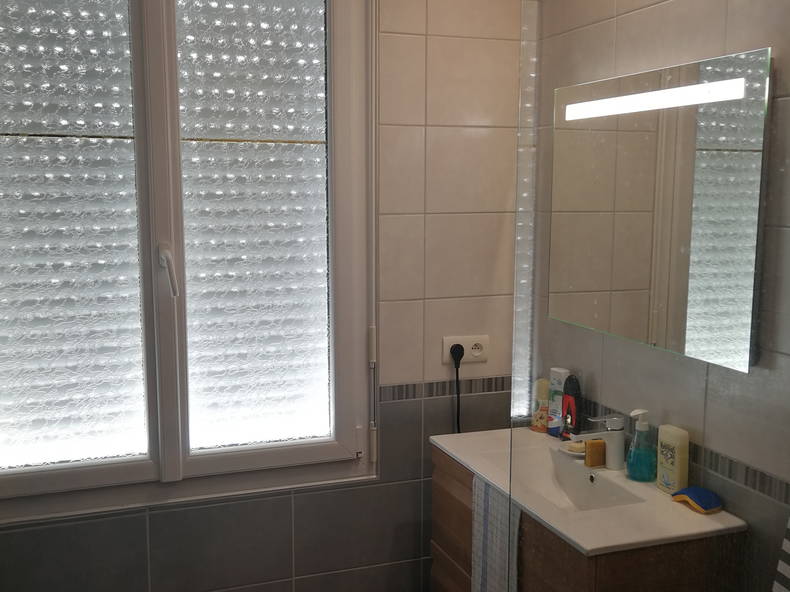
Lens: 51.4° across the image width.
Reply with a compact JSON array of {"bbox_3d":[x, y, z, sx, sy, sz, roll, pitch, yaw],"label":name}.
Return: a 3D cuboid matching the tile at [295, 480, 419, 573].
[{"bbox_3d":[-0.106,0.690,2.452,0.400,0.253,0.010,-3,8,-20],"label":"tile"}]

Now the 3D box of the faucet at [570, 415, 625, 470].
[{"bbox_3d":[0.516,0.372,2.080,0.152,0.138,0.048,-3,8,-20],"label":"faucet"}]

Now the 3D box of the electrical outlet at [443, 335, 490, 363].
[{"bbox_3d":[0.213,0.160,2.486,0.148,0.081,0.015,-3,8,-20],"label":"electrical outlet"}]

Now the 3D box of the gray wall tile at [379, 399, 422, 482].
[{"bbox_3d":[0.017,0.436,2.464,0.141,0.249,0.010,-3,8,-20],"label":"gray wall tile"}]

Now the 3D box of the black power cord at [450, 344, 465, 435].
[{"bbox_3d":[0.186,0.279,2.470,0.042,0.275,0.045,-3,8,-20],"label":"black power cord"}]

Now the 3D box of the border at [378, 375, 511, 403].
[{"bbox_3d":[0.172,0.282,2.501,0.470,0.048,0.010,-3,8,-20],"label":"border"}]

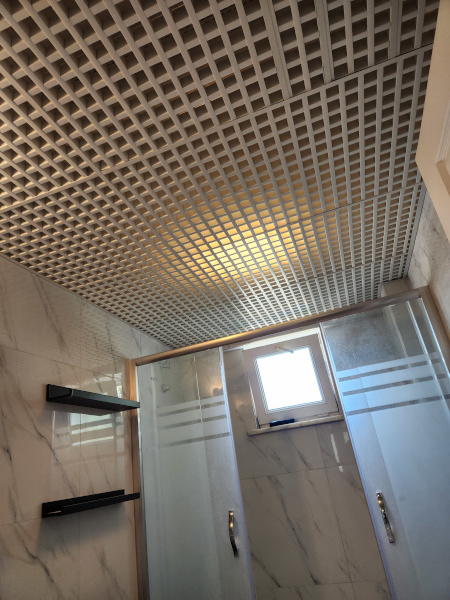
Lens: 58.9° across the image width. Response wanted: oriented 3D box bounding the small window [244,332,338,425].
[{"bbox_3d":[0.445,0.548,2.754,0.545,0.530,0.085,-15,-11,14],"label":"small window"}]

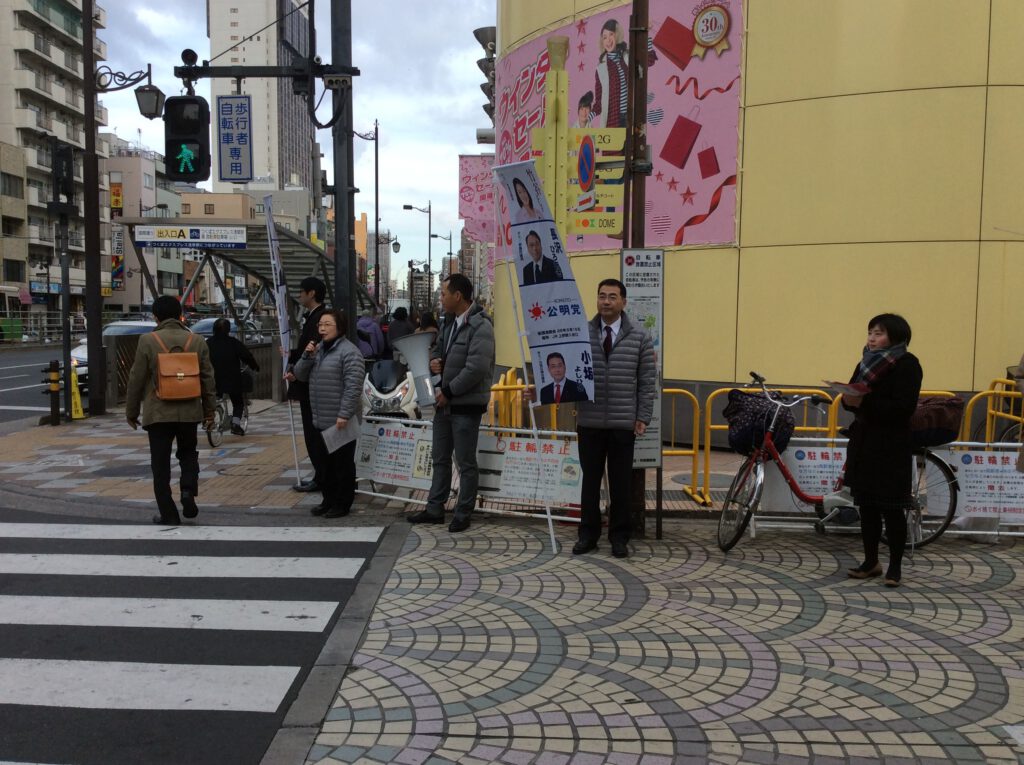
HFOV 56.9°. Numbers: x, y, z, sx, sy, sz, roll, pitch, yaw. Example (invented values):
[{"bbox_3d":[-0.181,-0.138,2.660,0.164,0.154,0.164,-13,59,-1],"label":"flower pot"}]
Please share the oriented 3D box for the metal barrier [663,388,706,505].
[{"bbox_3d":[0.907,0.471,7.420,1.170,0.860,0.480,0,4,-3],"label":"metal barrier"}]

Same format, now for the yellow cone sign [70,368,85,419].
[{"bbox_3d":[-6.233,0.150,13.461,0.340,0.710,0.340,-2,5,-28],"label":"yellow cone sign"}]

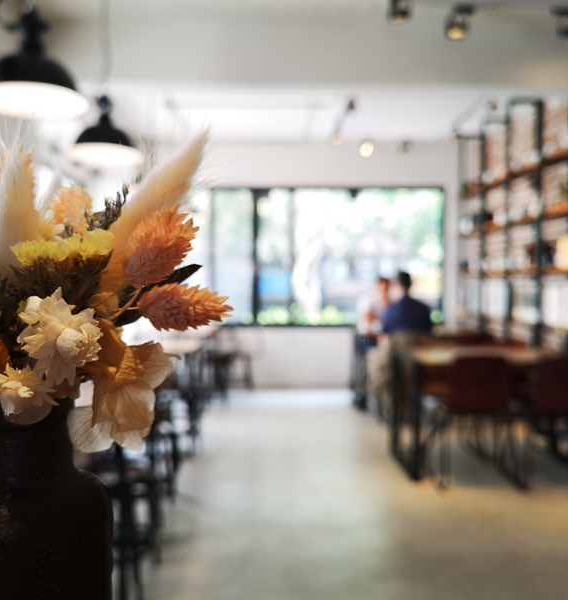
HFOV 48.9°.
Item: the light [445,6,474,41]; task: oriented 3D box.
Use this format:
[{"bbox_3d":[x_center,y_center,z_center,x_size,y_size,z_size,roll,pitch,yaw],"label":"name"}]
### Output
[{"bbox_3d":[1.074,-1.703,3.828,0.145,0.180,0.150,0,2,0],"label":"light"}]

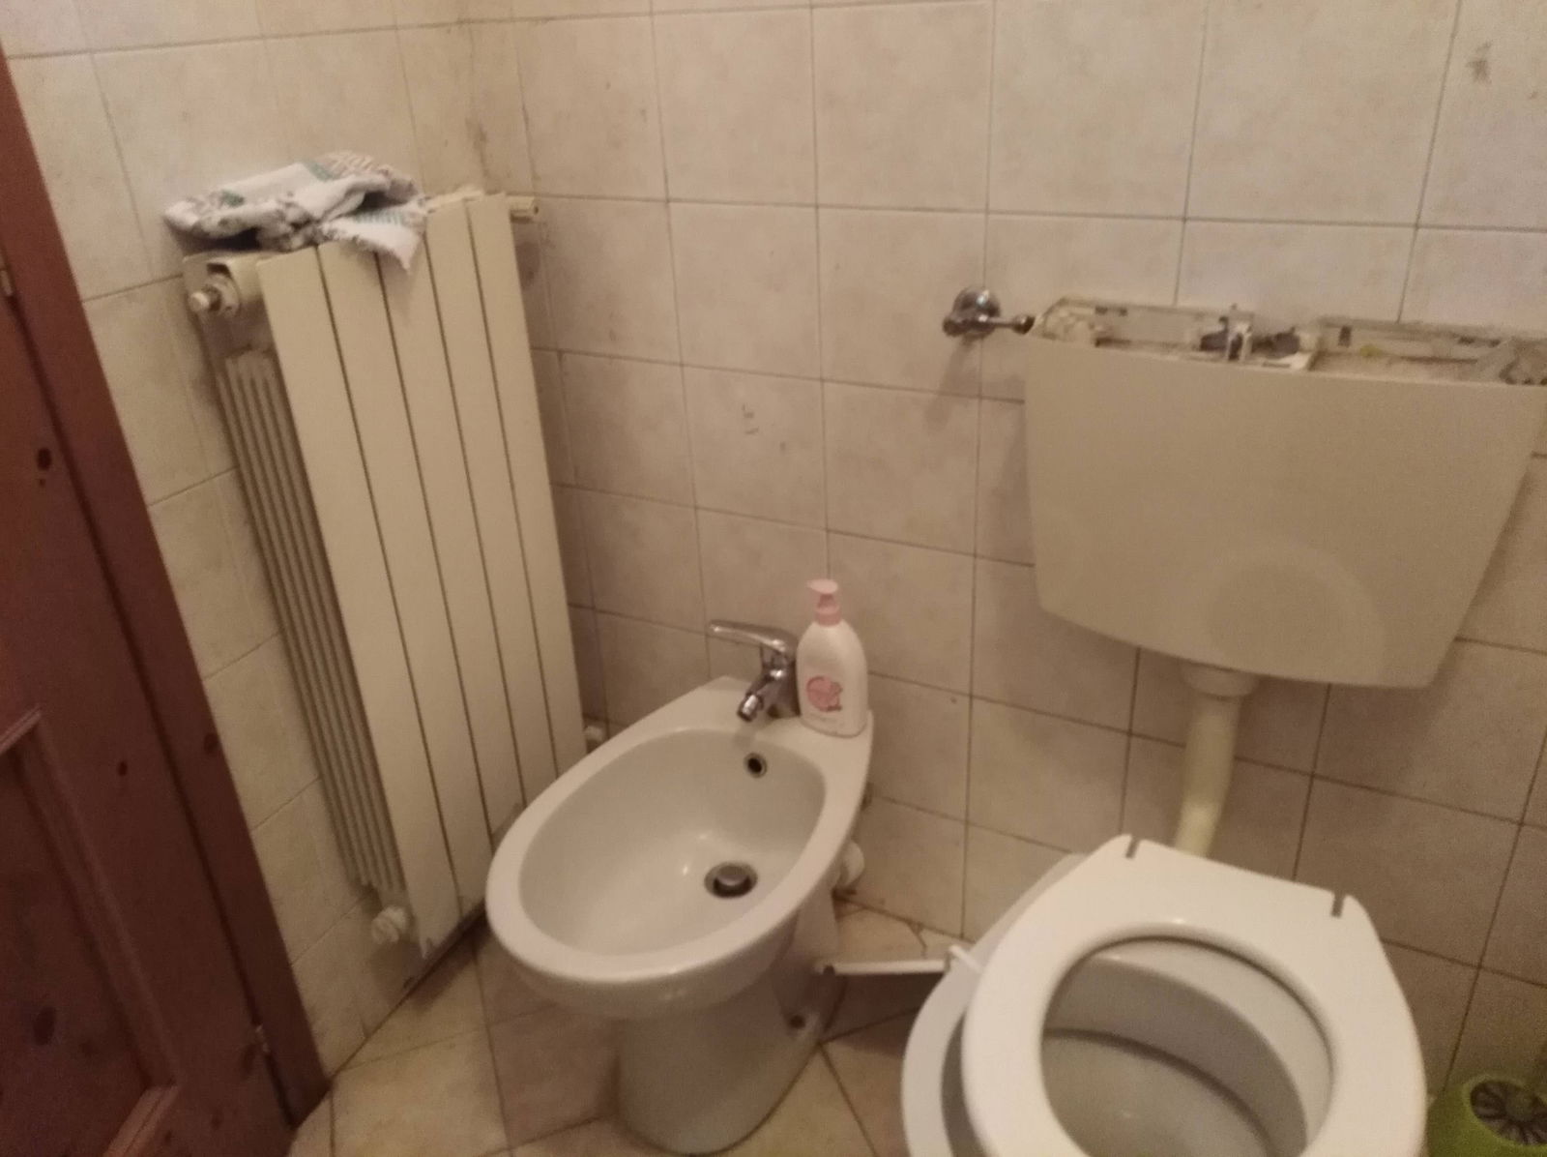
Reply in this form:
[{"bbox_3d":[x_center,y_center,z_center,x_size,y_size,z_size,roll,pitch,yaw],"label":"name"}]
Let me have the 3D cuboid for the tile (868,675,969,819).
[{"bbox_3d":[0.175,0.223,1.581,0.199,0.199,0.012,11,30,27],"label":"tile"}]

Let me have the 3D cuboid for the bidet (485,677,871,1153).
[{"bbox_3d":[-0.079,0.444,1.407,0.369,0.401,0.539,11,30,27],"label":"bidet"}]

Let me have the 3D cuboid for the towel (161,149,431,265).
[{"bbox_3d":[-0.464,-0.363,1.187,0.125,0.110,0.310,10,29,24],"label":"towel"}]

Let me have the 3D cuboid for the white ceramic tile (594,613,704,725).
[{"bbox_3d":[-0.178,0.155,1.774,0.200,0.200,0.010,11,30,27],"label":"white ceramic tile"}]

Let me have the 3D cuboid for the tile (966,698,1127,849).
[{"bbox_3d":[0.353,0.260,1.502,0.200,0.200,0.010,11,30,27],"label":"tile"}]

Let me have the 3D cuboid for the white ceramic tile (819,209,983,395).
[{"bbox_3d":[0.145,-0.315,1.313,0.200,0.200,0.010,11,30,27],"label":"white ceramic tile"}]

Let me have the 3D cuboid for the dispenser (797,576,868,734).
[{"bbox_3d":[0.071,0.095,1.414,0.078,0.190,0.050,15,32,32],"label":"dispenser"}]

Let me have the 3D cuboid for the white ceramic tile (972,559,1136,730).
[{"bbox_3d":[0.341,0.079,1.401,0.199,0.199,0.012,11,30,27],"label":"white ceramic tile"}]

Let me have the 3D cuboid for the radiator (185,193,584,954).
[{"bbox_3d":[-0.420,-0.005,1.441,0.095,0.860,0.395,9,29,23],"label":"radiator"}]

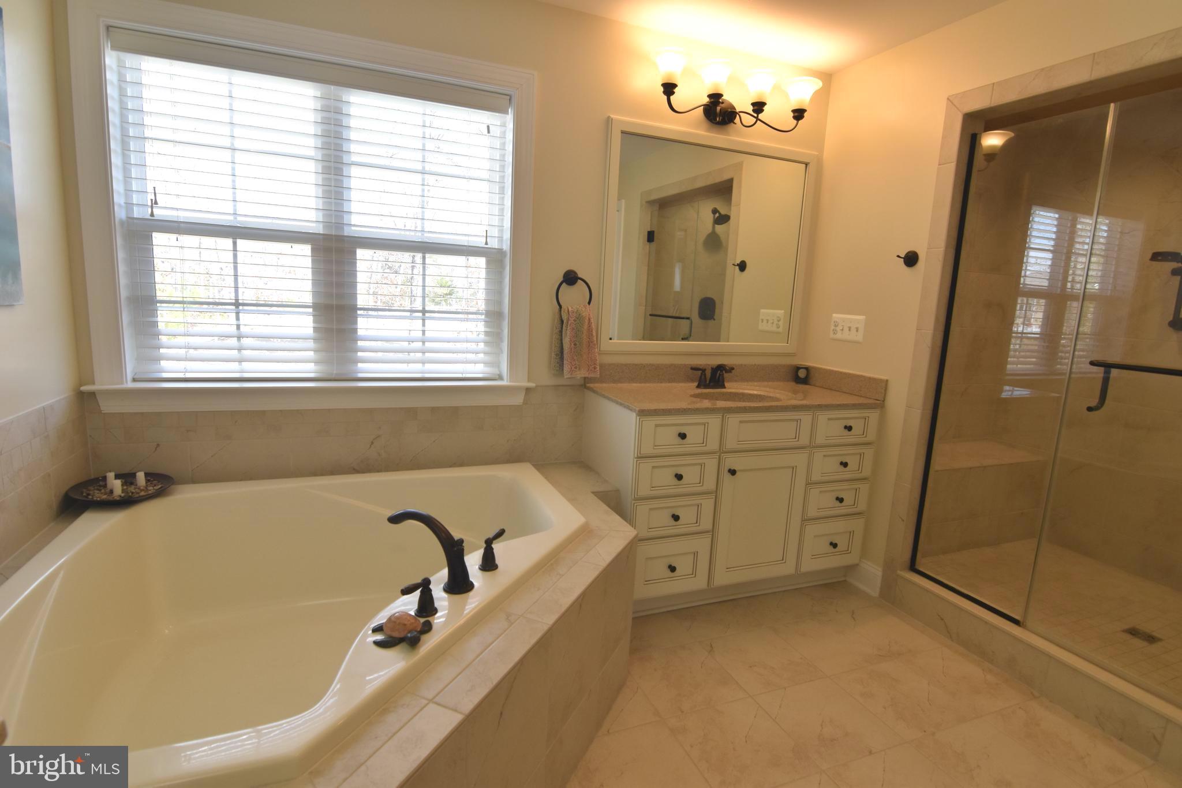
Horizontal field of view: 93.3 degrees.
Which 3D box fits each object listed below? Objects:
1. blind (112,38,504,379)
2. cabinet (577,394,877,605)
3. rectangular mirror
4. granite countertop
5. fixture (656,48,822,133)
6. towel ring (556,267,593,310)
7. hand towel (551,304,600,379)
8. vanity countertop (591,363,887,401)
[{"bbox_3d":[-0.990,-0.632,2.171,1.332,1.175,0.101,-1,10,-20],"label":"blind"},{"bbox_3d":[0.622,0.439,2.619,1.209,0.834,0.543,-1,10,-20],"label":"cabinet"},{"bbox_3d":[0.586,-0.699,2.675,1.123,1.010,0.035,-1,10,-20],"label":"rectangular mirror"},{"bbox_3d":[0.642,0.014,2.539,1.219,0.030,0.562,-1,10,-20],"label":"granite countertop"},{"bbox_3d":[0.643,-1.303,2.465,0.839,0.223,0.261,-1,10,-20],"label":"fixture"},{"bbox_3d":[-0.078,-0.447,2.453,0.171,0.193,0.070,-1,10,-20],"label":"towel ring"},{"bbox_3d":[-0.059,-0.234,2.477,0.208,0.325,0.080,-1,10,-20],"label":"hand towel"},{"bbox_3d":[0.644,-0.051,2.528,1.221,0.102,0.562,-1,10,-20],"label":"vanity countertop"}]

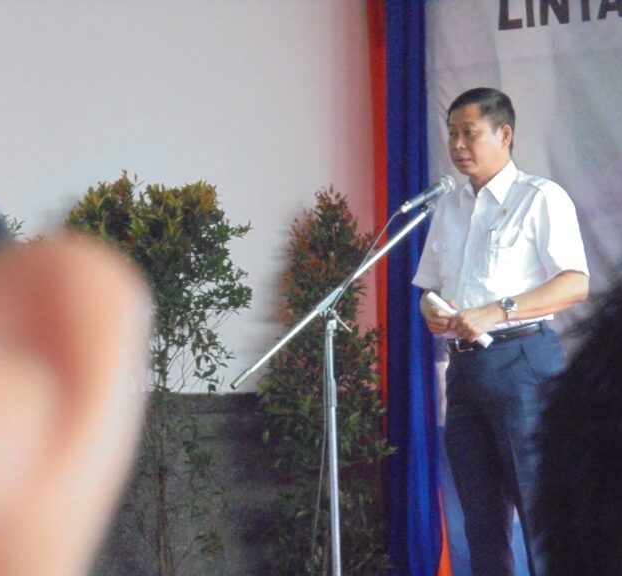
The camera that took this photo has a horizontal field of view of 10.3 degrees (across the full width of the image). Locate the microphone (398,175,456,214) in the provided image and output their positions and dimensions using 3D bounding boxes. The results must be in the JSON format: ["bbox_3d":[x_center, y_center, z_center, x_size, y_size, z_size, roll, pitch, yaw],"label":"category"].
[{"bbox_3d":[0.325,-0.256,9.600,0.192,0.050,0.050,-29,12,-28],"label":"microphone"}]

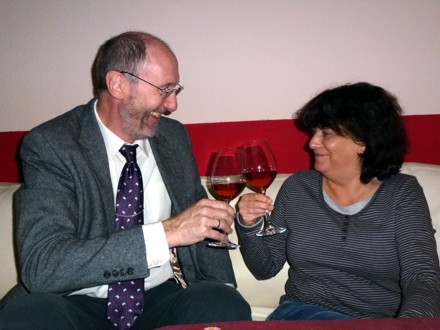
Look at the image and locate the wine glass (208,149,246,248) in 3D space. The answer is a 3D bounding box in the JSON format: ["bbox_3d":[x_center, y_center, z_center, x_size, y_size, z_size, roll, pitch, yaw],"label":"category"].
[{"bbox_3d":[0.018,0.074,1.090,0.079,0.217,0.079,4,-1,0],"label":"wine glass"}]

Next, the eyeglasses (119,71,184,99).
[{"bbox_3d":[-0.166,-0.190,1.128,0.137,0.040,0.138,25,16,10],"label":"eyeglasses"}]

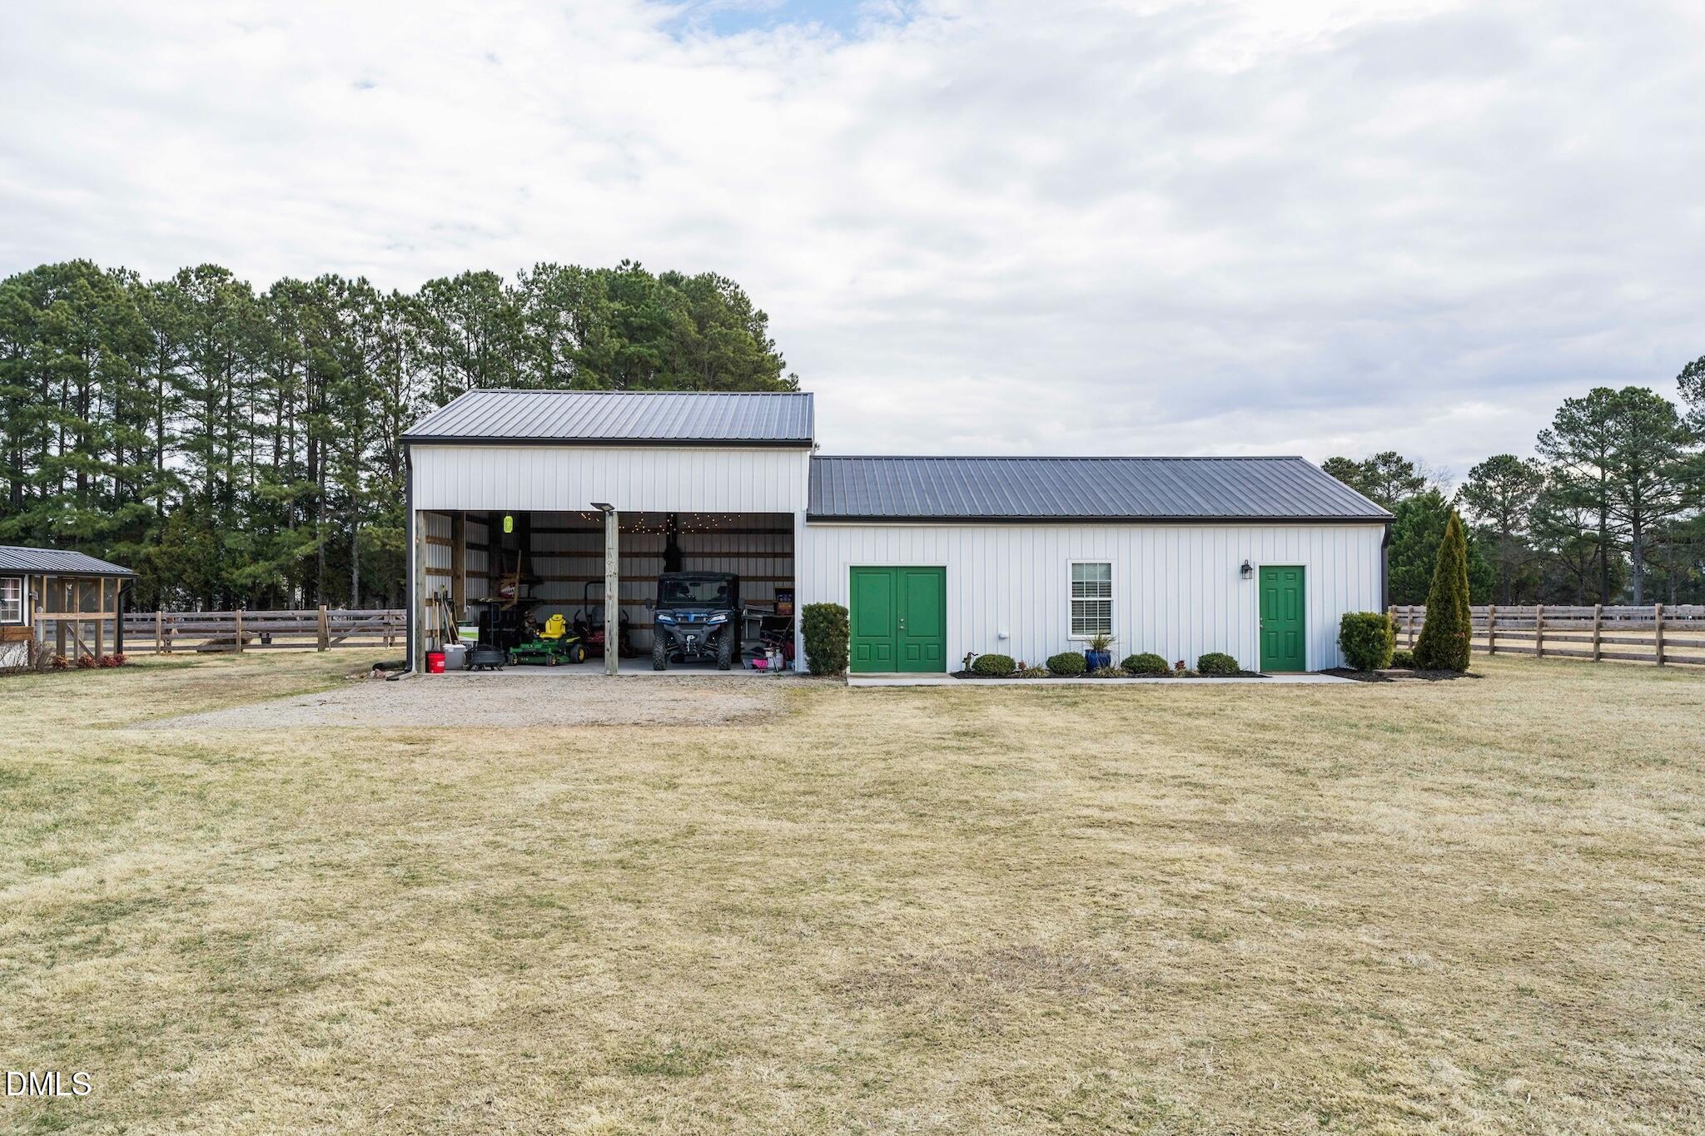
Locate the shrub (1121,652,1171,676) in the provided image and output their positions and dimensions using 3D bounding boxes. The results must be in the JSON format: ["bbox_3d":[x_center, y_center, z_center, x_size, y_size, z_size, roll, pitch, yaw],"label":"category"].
[{"bbox_3d":[5.383,1.750,24.365,0.870,0.450,0.800,0,-1,-1],"label":"shrub"}]

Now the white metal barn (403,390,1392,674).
[{"bbox_3d":[0.813,-0.923,29.472,18.400,6.000,9.850,0,-1,-1],"label":"white metal barn"}]

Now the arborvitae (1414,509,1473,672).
[{"bbox_3d":[11.182,0.430,25.131,1.100,3.060,1.100,0,-1,-1],"label":"arborvitae"}]

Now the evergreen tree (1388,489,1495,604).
[{"bbox_3d":[32.961,-0.545,75.078,6.600,7.800,6.600,0,-1,-1],"label":"evergreen tree"}]

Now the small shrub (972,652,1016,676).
[{"bbox_3d":[2.586,1.749,24.295,0.800,0.450,0.780,0,-1,-1],"label":"small shrub"}]

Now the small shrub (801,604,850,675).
[{"bbox_3d":[-0.488,1.303,24.283,0.880,1.340,0.850,0,-1,-1],"label":"small shrub"}]

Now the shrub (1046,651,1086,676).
[{"bbox_3d":[3.921,1.749,24.325,0.740,0.450,0.740,0,-1,-1],"label":"shrub"}]

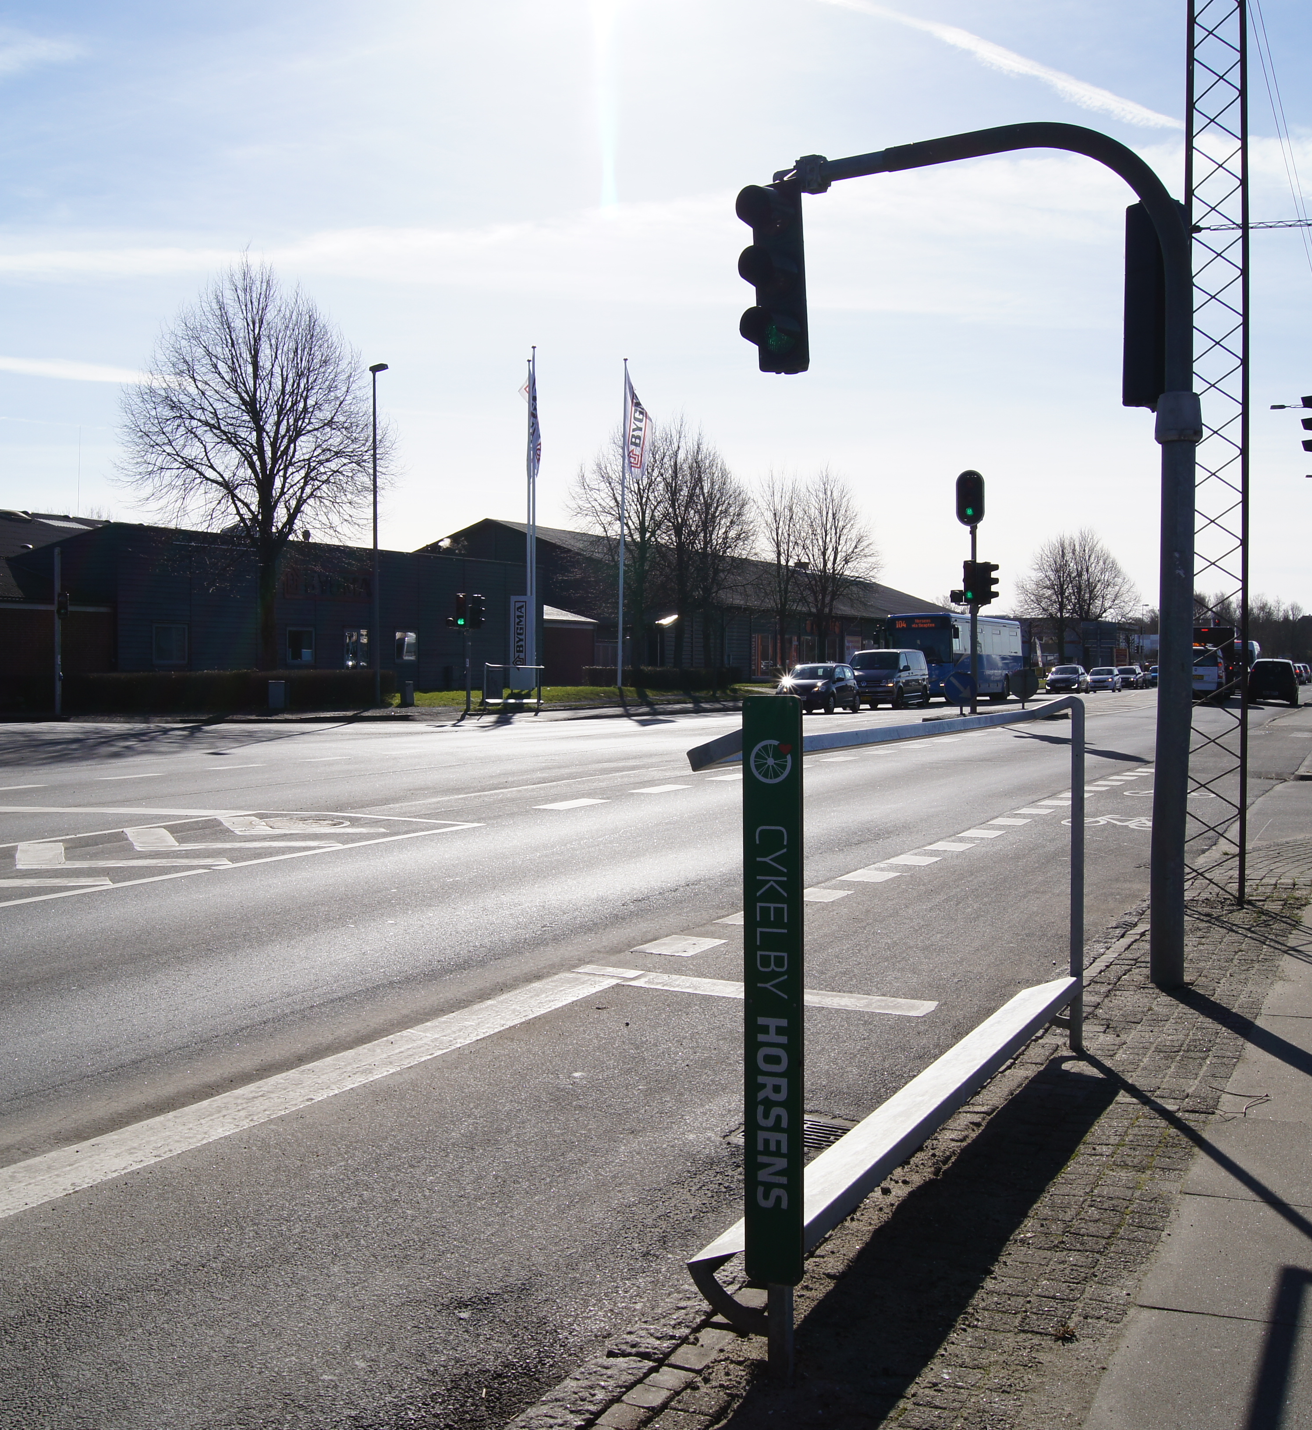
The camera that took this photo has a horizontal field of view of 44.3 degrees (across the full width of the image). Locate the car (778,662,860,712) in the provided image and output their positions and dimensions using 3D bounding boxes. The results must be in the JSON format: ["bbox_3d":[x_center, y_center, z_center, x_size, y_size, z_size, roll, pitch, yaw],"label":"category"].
[{"bbox_3d":[5.080,-0.860,50.200,1.700,1.500,3.850,1,2,25],"label":"car"}]

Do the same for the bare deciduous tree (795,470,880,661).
[{"bbox_3d":[8.107,-6.418,72.000,3.900,9.400,4.000,0,2,0],"label":"bare deciduous tree"}]

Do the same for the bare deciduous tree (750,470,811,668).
[{"bbox_3d":[5.748,-6.249,74.000,3.000,9.800,3.000,0,2,0],"label":"bare deciduous tree"}]

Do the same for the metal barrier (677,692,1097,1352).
[{"bbox_3d":[0.803,0.585,4.439,0.270,1.330,3.070,1,2,25],"label":"metal barrier"}]

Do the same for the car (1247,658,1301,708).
[{"bbox_3d":[23.020,-1.220,60.000,1.780,1.660,4.350,1,2,25],"label":"car"}]

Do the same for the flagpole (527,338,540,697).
[{"bbox_3d":[-4.099,-6.559,54.000,0.350,11.550,0.350,0,2,0],"label":"flagpole"}]

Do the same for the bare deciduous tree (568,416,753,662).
[{"bbox_3d":[0.150,-5.815,57.500,6.600,9.700,6.600,0,2,0],"label":"bare deciduous tree"}]

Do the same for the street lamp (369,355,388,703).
[{"bbox_3d":[-8.144,-5.303,47.400,0.580,10.100,0.260,1,2,25],"label":"street lamp"}]

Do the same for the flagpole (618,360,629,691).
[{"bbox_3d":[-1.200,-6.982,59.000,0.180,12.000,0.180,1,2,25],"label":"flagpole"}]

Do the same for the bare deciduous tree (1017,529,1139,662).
[{"bbox_3d":[30.358,-7.861,116.000,8.600,10.800,8.400,1,2,25],"label":"bare deciduous tree"}]

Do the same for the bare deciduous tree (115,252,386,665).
[{"bbox_3d":[-12.111,-7.079,48.500,7.900,13.400,7.900,0,2,0],"label":"bare deciduous tree"}]

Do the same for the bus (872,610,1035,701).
[{"bbox_3d":[12.320,-2.220,65.400,2.550,3.220,12.000,1,2,25],"label":"bus"}]

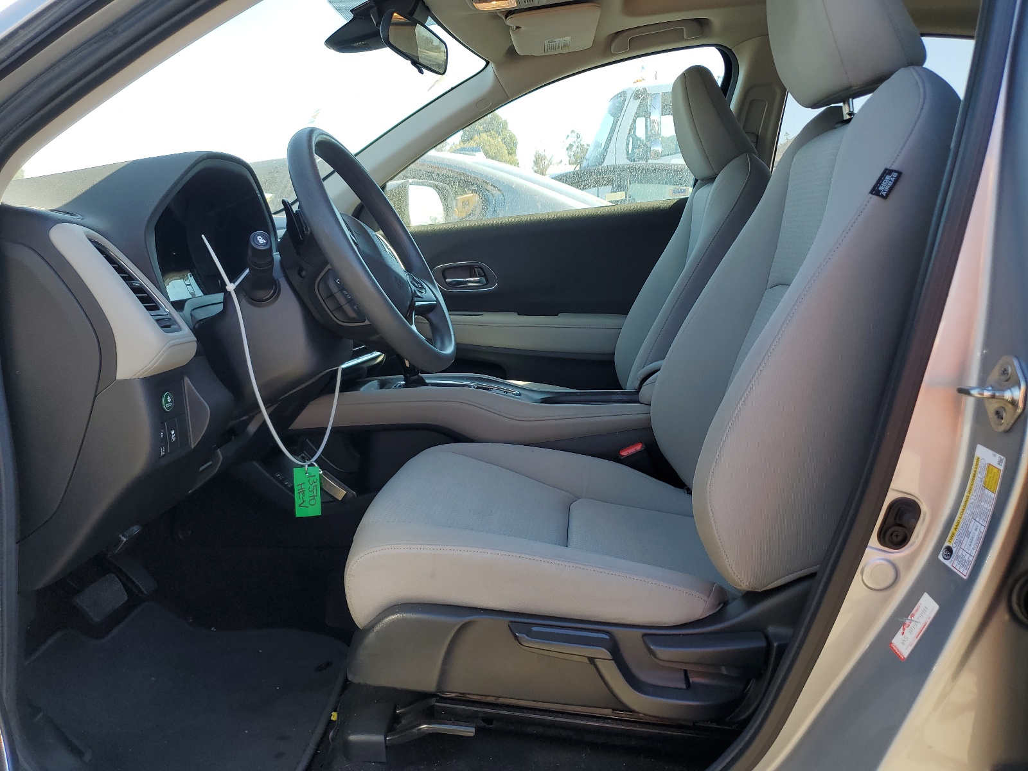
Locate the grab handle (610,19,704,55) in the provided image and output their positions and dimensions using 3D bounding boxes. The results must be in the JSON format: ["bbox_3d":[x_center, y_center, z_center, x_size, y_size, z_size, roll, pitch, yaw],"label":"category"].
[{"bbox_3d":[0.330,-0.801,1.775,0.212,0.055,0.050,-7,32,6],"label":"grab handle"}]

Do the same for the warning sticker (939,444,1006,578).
[{"bbox_3d":[0.379,0.104,0.641,0.008,0.107,0.038,9,14,-5],"label":"warning sticker"}]

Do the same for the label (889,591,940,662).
[{"bbox_3d":[0.346,0.208,0.668,0.004,0.058,0.024,23,14,-8],"label":"label"}]

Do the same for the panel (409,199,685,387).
[{"bbox_3d":[0.102,-0.216,2.094,0.940,0.600,0.140,1,13,5],"label":"panel"}]

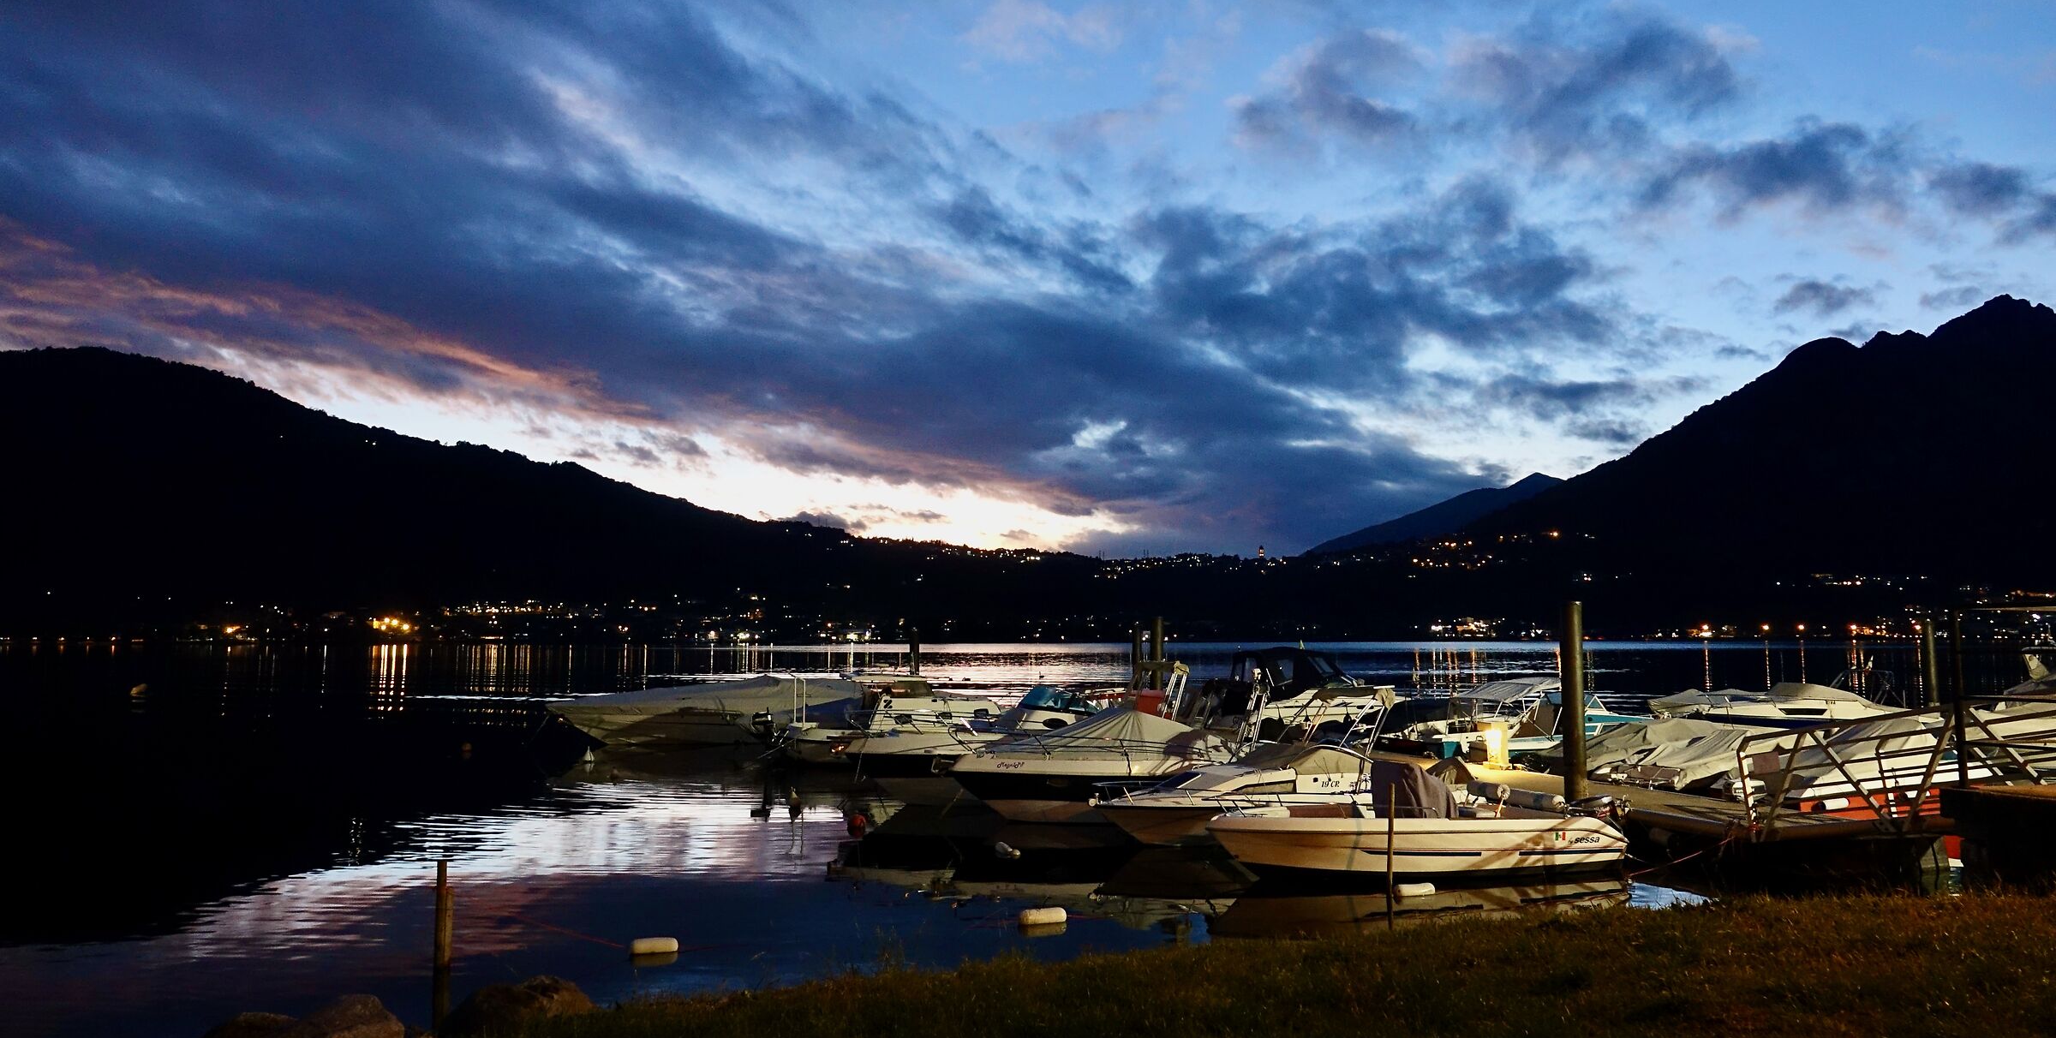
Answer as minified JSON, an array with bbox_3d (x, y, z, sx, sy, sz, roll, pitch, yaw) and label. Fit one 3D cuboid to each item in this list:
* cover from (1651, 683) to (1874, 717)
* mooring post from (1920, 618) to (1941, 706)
[{"bbox_3d":[19.527,4.799,36.221,5.400,0.900,2.100,1,-5,-14],"label":"cover"},{"bbox_3d":[28.825,4.750,43.753,0.290,3.000,0.290,0,-5,0],"label":"mooring post"}]

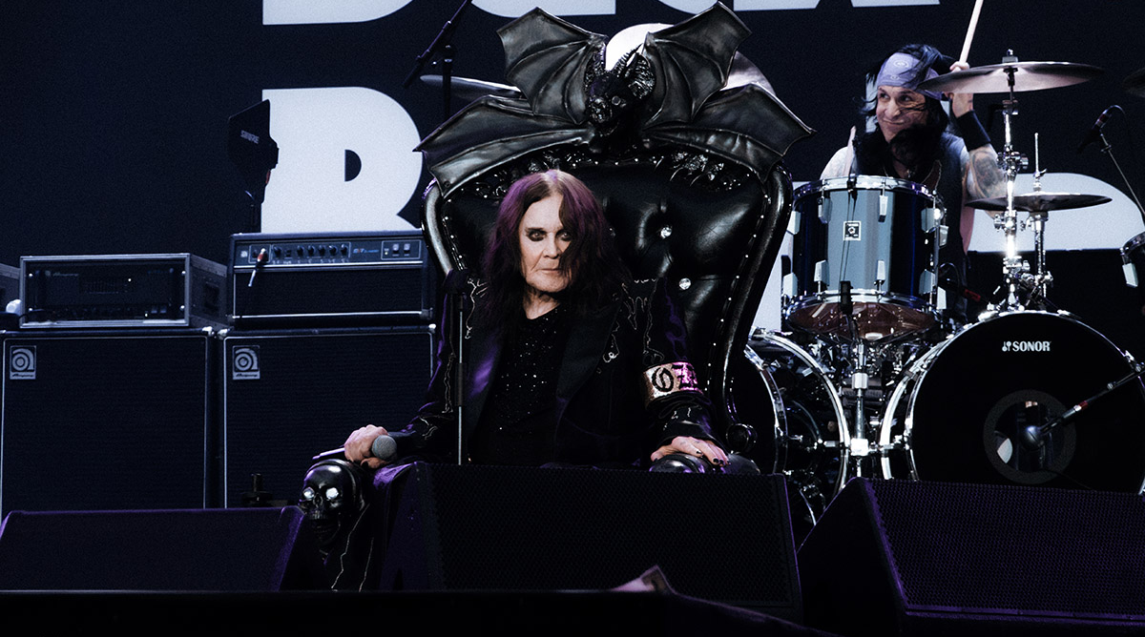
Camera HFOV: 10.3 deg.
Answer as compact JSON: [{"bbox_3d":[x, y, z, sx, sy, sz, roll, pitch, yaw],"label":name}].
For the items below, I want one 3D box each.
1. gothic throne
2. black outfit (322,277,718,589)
[{"bbox_3d":[-0.020,0.137,13.320,0.920,1.620,0.820,-2,-5,21],"label":"gothic throne"},{"bbox_3d":[-0.085,0.355,13.090,0.680,0.870,0.740,-2,-5,20],"label":"black outfit"}]

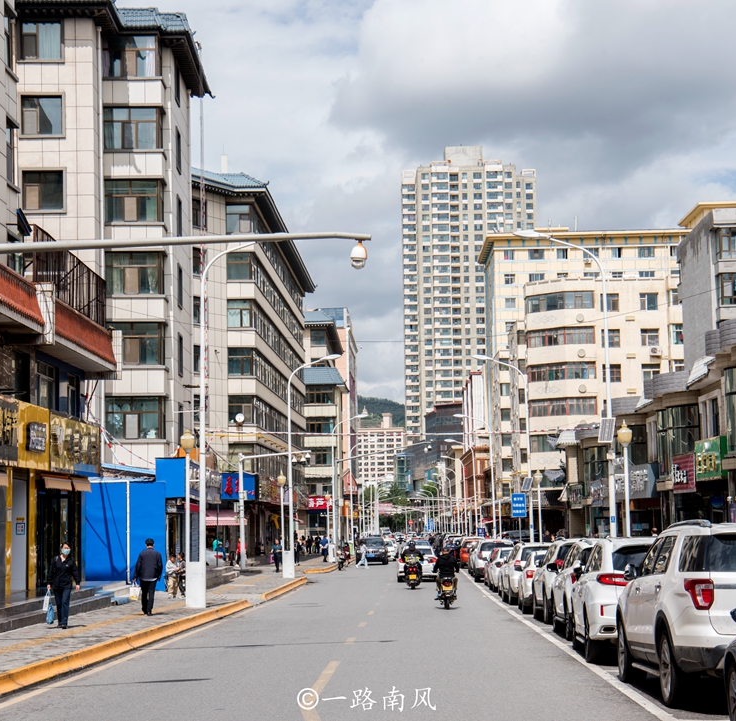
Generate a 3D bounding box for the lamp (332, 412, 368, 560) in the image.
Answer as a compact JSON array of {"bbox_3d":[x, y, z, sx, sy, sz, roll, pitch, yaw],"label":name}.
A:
[{"bbox_3d":[-1.267,7.781,101.280,2.200,9.200,0.450,-1,-6,2],"label":"lamp"}]

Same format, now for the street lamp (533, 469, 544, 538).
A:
[{"bbox_3d":[7.049,6.655,68.545,0.420,4.400,0.420,-1,-6,2],"label":"street lamp"}]

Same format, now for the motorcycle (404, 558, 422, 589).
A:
[{"bbox_3d":[1.569,7.376,57.156,0.700,1.120,1.850,-1,-6,2],"label":"motorcycle"}]

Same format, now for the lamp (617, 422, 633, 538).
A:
[{"bbox_3d":[6.466,3.785,41.255,0.400,4.531,0.400,-1,-6,0],"label":"lamp"}]

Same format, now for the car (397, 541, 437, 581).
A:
[{"bbox_3d":[2.134,8.680,70.372,1.800,1.470,4.600,-1,-6,2],"label":"car"}]

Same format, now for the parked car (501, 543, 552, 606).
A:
[{"bbox_3d":[4.642,5.707,44.674,1.830,1.680,4.500,-1,-6,2],"label":"parked car"}]

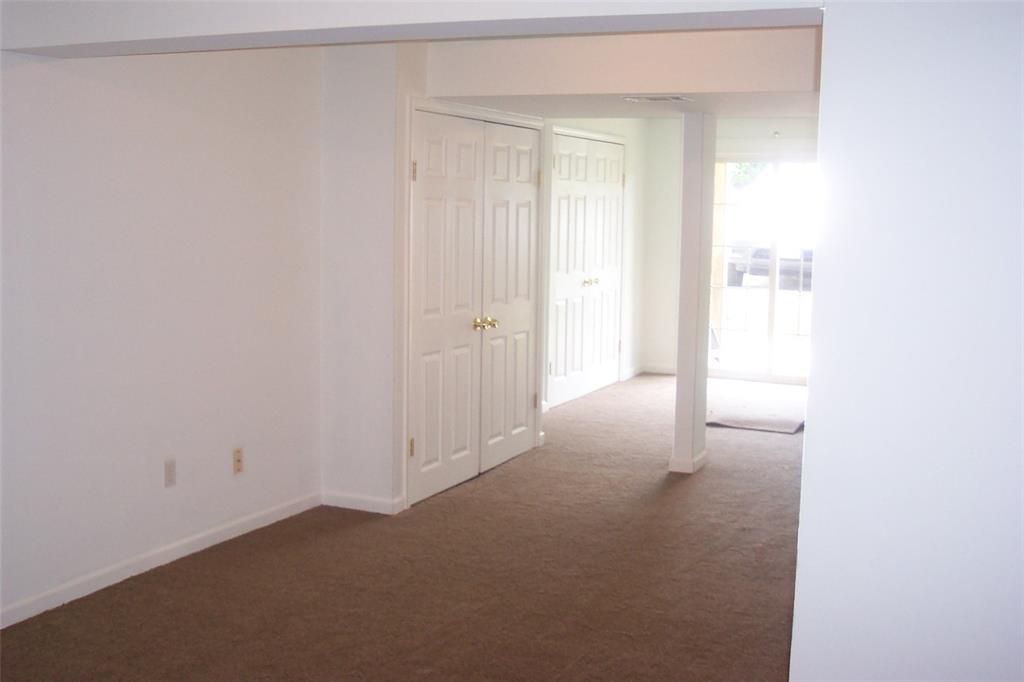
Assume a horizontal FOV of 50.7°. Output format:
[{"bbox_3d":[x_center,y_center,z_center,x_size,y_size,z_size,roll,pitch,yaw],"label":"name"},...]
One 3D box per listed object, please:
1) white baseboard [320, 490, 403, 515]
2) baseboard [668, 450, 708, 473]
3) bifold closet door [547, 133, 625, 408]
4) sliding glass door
[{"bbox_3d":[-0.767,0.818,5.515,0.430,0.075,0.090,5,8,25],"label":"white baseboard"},{"bbox_3d":[1.064,0.727,6.525,0.147,0.075,0.260,5,8,25],"label":"baseboard"},{"bbox_3d":[0.608,-0.609,8.818,0.120,2.120,1.690,5,8,25],"label":"bifold closet door"},{"bbox_3d":[2.358,-0.628,9.646,1.600,2.030,0.110,5,8,25],"label":"sliding glass door"}]

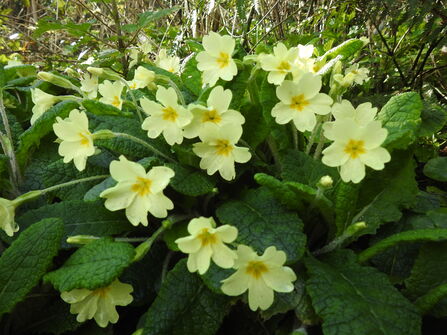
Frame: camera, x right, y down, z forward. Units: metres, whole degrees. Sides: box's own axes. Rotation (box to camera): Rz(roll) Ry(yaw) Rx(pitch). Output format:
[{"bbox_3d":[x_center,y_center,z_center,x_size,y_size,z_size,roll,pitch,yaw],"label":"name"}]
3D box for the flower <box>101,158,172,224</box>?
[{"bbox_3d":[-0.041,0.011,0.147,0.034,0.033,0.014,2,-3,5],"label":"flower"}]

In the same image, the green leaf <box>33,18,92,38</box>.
[{"bbox_3d":[-0.198,-0.171,0.380,0.074,0.022,0.040,0,23,0],"label":"green leaf"}]

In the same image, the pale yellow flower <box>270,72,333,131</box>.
[{"bbox_3d":[0.045,-0.038,0.180,0.035,0.034,0.013,3,6,8],"label":"pale yellow flower"}]

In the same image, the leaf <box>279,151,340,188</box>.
[{"bbox_3d":[0.057,0.001,0.205,0.040,0.010,0.030,0,56,0],"label":"leaf"}]

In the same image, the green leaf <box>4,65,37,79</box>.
[{"bbox_3d":[-0.177,-0.084,0.270,0.030,0.011,0.020,0,23,0],"label":"green leaf"}]

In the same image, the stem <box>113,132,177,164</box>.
[{"bbox_3d":[-0.047,-0.013,0.187,0.046,0.006,0.004,24,0,-23],"label":"stem"}]

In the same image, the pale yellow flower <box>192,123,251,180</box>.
[{"bbox_3d":[-0.001,-0.009,0.186,0.034,0.033,0.013,0,7,0],"label":"pale yellow flower"}]

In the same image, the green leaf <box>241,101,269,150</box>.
[{"bbox_3d":[0.021,-0.032,0.213,0.025,0.038,0.010,2,-11,6],"label":"green leaf"}]

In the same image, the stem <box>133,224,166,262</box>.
[{"bbox_3d":[-0.035,0.036,0.146,0.006,0.025,0.006,42,-9,0],"label":"stem"}]

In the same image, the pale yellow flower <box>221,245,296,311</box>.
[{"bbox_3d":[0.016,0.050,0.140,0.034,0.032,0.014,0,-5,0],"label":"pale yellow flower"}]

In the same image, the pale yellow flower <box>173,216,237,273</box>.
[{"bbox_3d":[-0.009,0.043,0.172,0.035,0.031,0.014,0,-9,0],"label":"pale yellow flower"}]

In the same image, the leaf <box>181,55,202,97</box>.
[{"bbox_3d":[-0.021,-0.063,0.218,0.024,0.033,0.010,2,-11,6],"label":"leaf"}]

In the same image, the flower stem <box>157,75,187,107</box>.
[{"bbox_3d":[-0.039,-0.058,0.235,0.007,0.031,0.009,-38,-6,-16],"label":"flower stem"}]

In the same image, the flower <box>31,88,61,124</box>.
[{"bbox_3d":[-0.146,-0.050,0.255,0.022,0.029,0.027,-6,21,-21],"label":"flower"}]

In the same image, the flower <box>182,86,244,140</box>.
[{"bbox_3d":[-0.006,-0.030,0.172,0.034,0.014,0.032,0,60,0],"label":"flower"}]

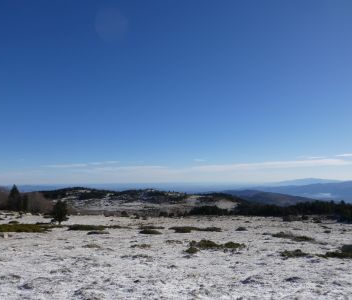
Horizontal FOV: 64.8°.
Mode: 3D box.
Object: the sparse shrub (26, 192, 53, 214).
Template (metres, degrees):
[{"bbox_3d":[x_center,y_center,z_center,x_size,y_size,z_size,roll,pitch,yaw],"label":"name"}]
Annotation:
[{"bbox_3d":[-22.151,8.714,45.000,3.900,3.500,3.600,3,-7,-26],"label":"sparse shrub"}]

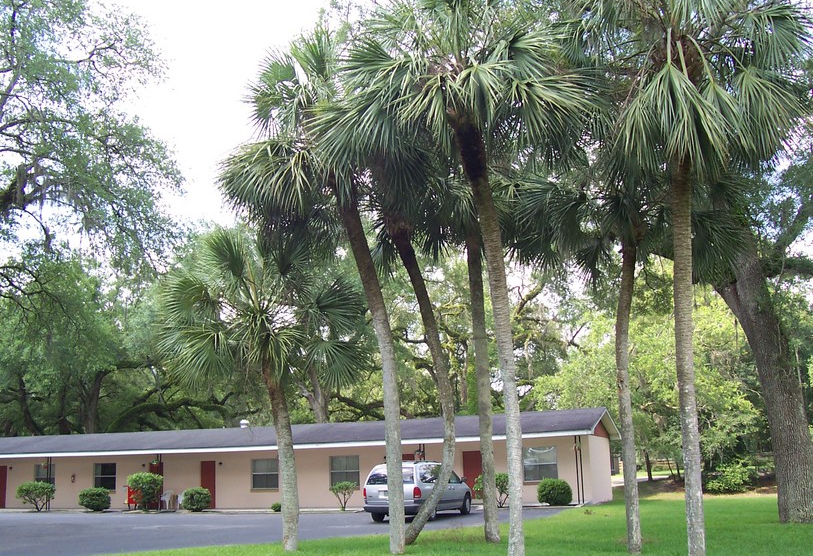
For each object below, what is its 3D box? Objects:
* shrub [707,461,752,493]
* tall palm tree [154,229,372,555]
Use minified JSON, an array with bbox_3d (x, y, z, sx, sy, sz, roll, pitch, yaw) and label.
[{"bbox_3d":[12.931,7.986,34.795,1.940,1.290,1.700,-2,-12,0],"label":"shrub"},{"bbox_3d":[-2.948,2.142,17.577,4.370,6.600,4.240,-2,-12,0],"label":"tall palm tree"}]

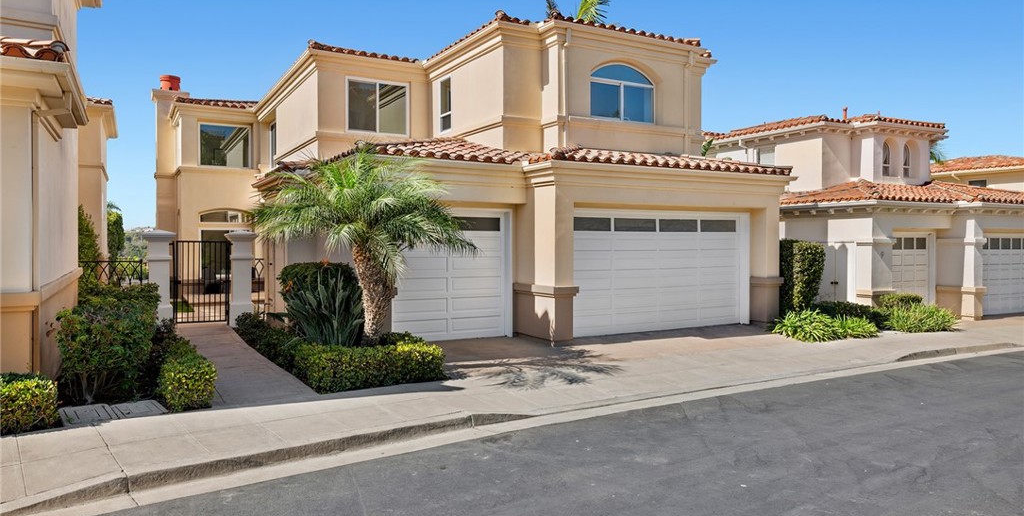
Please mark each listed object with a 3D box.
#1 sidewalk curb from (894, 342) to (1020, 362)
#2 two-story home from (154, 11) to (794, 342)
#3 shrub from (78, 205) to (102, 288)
[{"bbox_3d":[8.190,1.678,12.027,3.750,0.130,0.180,-1,2,-26],"label":"sidewalk curb"},{"bbox_3d":[-3.840,-2.628,20.294,12.150,8.000,20.050,-1,2,-30],"label":"two-story home"},{"bbox_3d":[-10.886,0.003,16.504,1.150,2.630,1.150,-1,2,-30],"label":"shrub"}]

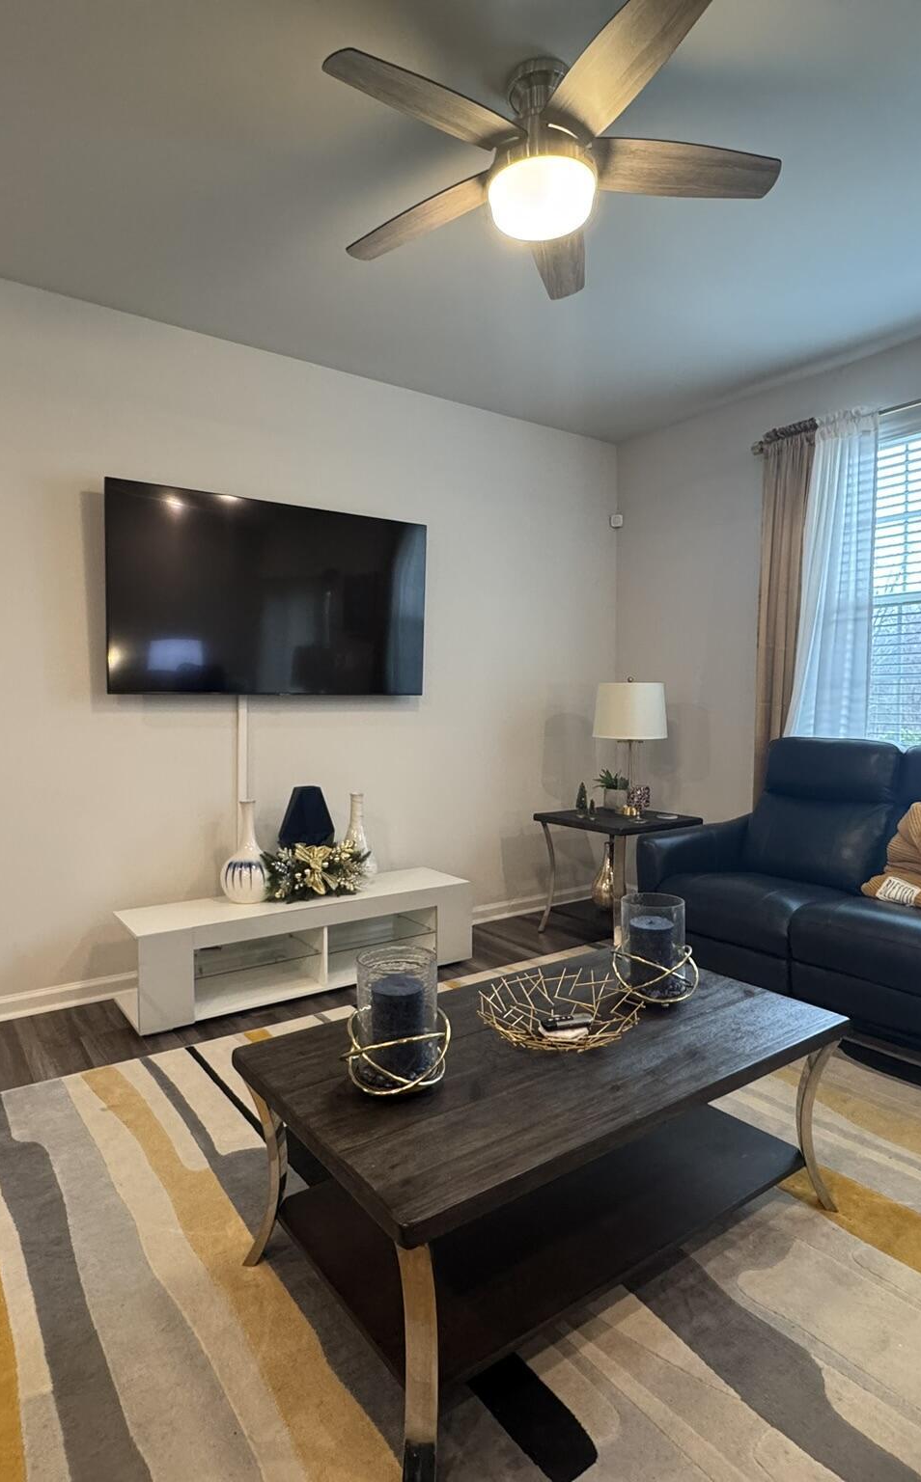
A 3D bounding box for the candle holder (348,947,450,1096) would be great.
[{"bbox_3d":[-0.123,0.540,1.563,0.206,0.237,0.206,0,3,0],"label":"candle holder"}]

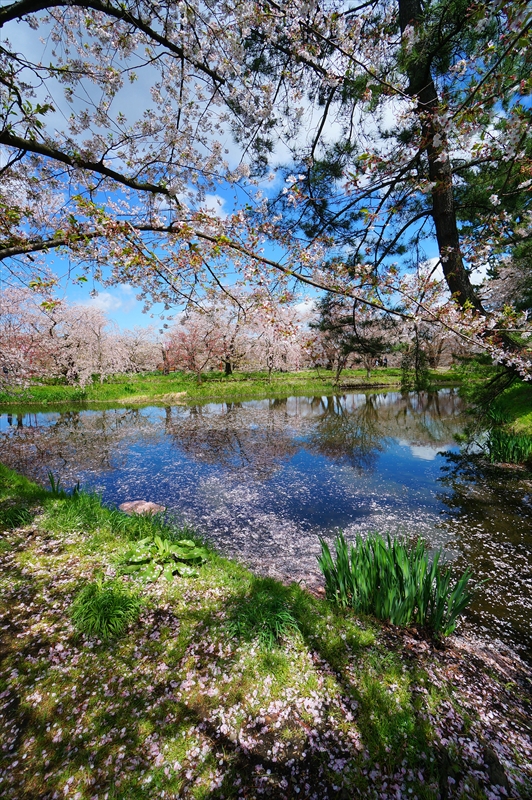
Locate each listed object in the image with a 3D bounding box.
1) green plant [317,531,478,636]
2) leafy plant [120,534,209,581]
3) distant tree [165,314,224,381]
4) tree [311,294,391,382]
[{"bbox_3d":[0.840,1.144,2.194,0.850,0.500,0.420,3,8,24],"label":"green plant"},{"bbox_3d":[-0.760,1.125,2.434,0.600,0.180,0.500,0,7,0],"label":"leafy plant"},{"bbox_3d":[-4.200,-2.984,19.986,3.500,4.000,3.300,0,7,0],"label":"distant tree"},{"bbox_3d":[5.400,-3.893,22.495,5.200,5.900,4.800,0,7,0],"label":"tree"}]

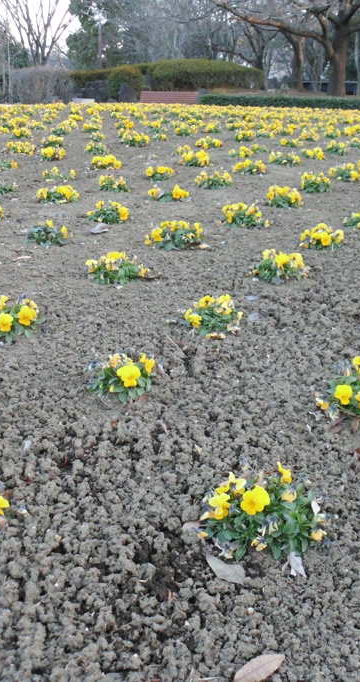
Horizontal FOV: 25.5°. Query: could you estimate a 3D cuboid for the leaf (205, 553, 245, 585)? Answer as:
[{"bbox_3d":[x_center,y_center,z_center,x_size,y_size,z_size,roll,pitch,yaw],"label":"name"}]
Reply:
[{"bbox_3d":[0.073,0.376,1.306,0.085,0.014,0.045,13,29,23],"label":"leaf"}]

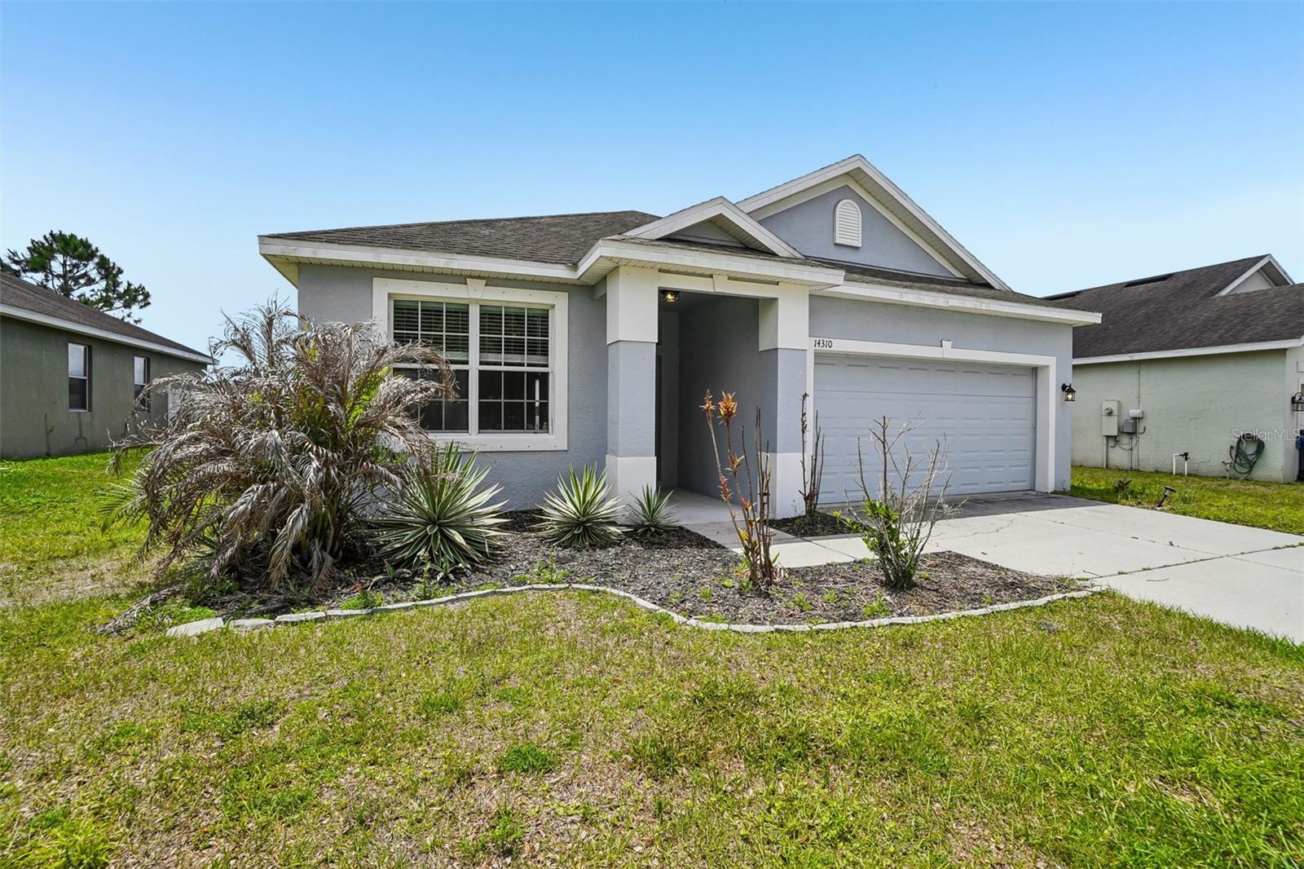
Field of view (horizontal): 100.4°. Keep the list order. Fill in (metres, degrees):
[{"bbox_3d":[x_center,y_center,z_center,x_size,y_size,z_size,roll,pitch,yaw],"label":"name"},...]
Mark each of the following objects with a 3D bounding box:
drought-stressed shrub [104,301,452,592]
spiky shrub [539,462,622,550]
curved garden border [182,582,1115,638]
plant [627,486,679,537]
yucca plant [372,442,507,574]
[{"bbox_3d":[-3.085,-0.031,4.500,2.550,2.280,2.400,0,1,0],"label":"drought-stressed shrub"},{"bbox_3d":[-0.703,0.666,5.350,0.860,0.790,0.840,0,1,0],"label":"spiky shrub"},{"bbox_3d":[0.310,1.092,3.590,6.150,0.120,1.000,0,1,-2],"label":"curved garden border"},{"bbox_3d":[0.011,0.786,5.720,0.550,0.520,0.550,0,1,0],"label":"plant"},{"bbox_3d":[-1.867,0.568,4.750,1.130,1.040,1.120,0,1,0],"label":"yucca plant"}]

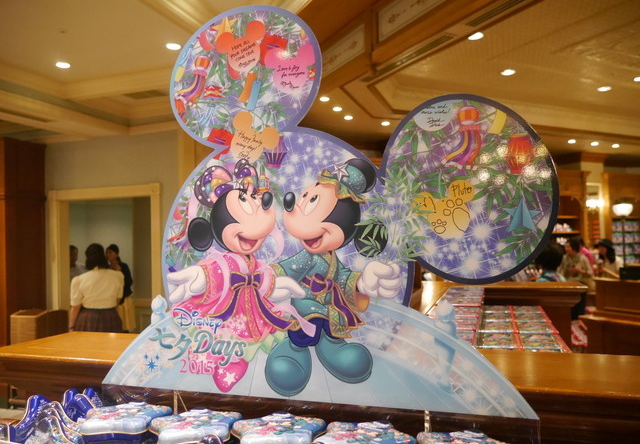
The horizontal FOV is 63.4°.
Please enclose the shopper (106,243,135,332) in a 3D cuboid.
[{"bbox_3d":[-2.298,1.047,5.779,0.430,1.590,0.280,-2,-2,34],"label":"shopper"}]

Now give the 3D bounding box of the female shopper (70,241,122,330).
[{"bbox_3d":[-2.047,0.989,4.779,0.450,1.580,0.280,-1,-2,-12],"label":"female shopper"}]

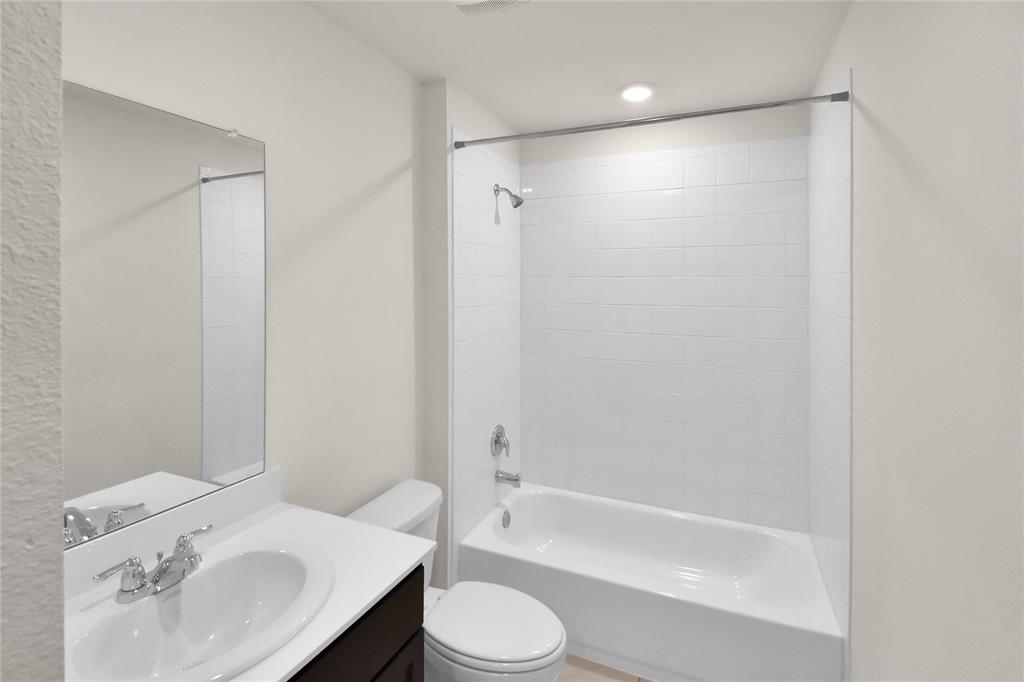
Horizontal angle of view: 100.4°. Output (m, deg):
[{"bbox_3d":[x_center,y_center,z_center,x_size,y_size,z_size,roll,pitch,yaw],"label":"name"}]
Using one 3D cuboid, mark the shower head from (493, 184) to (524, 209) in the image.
[{"bbox_3d":[-0.011,-0.803,2.367,0.155,0.125,0.070,1,4,23],"label":"shower head"}]

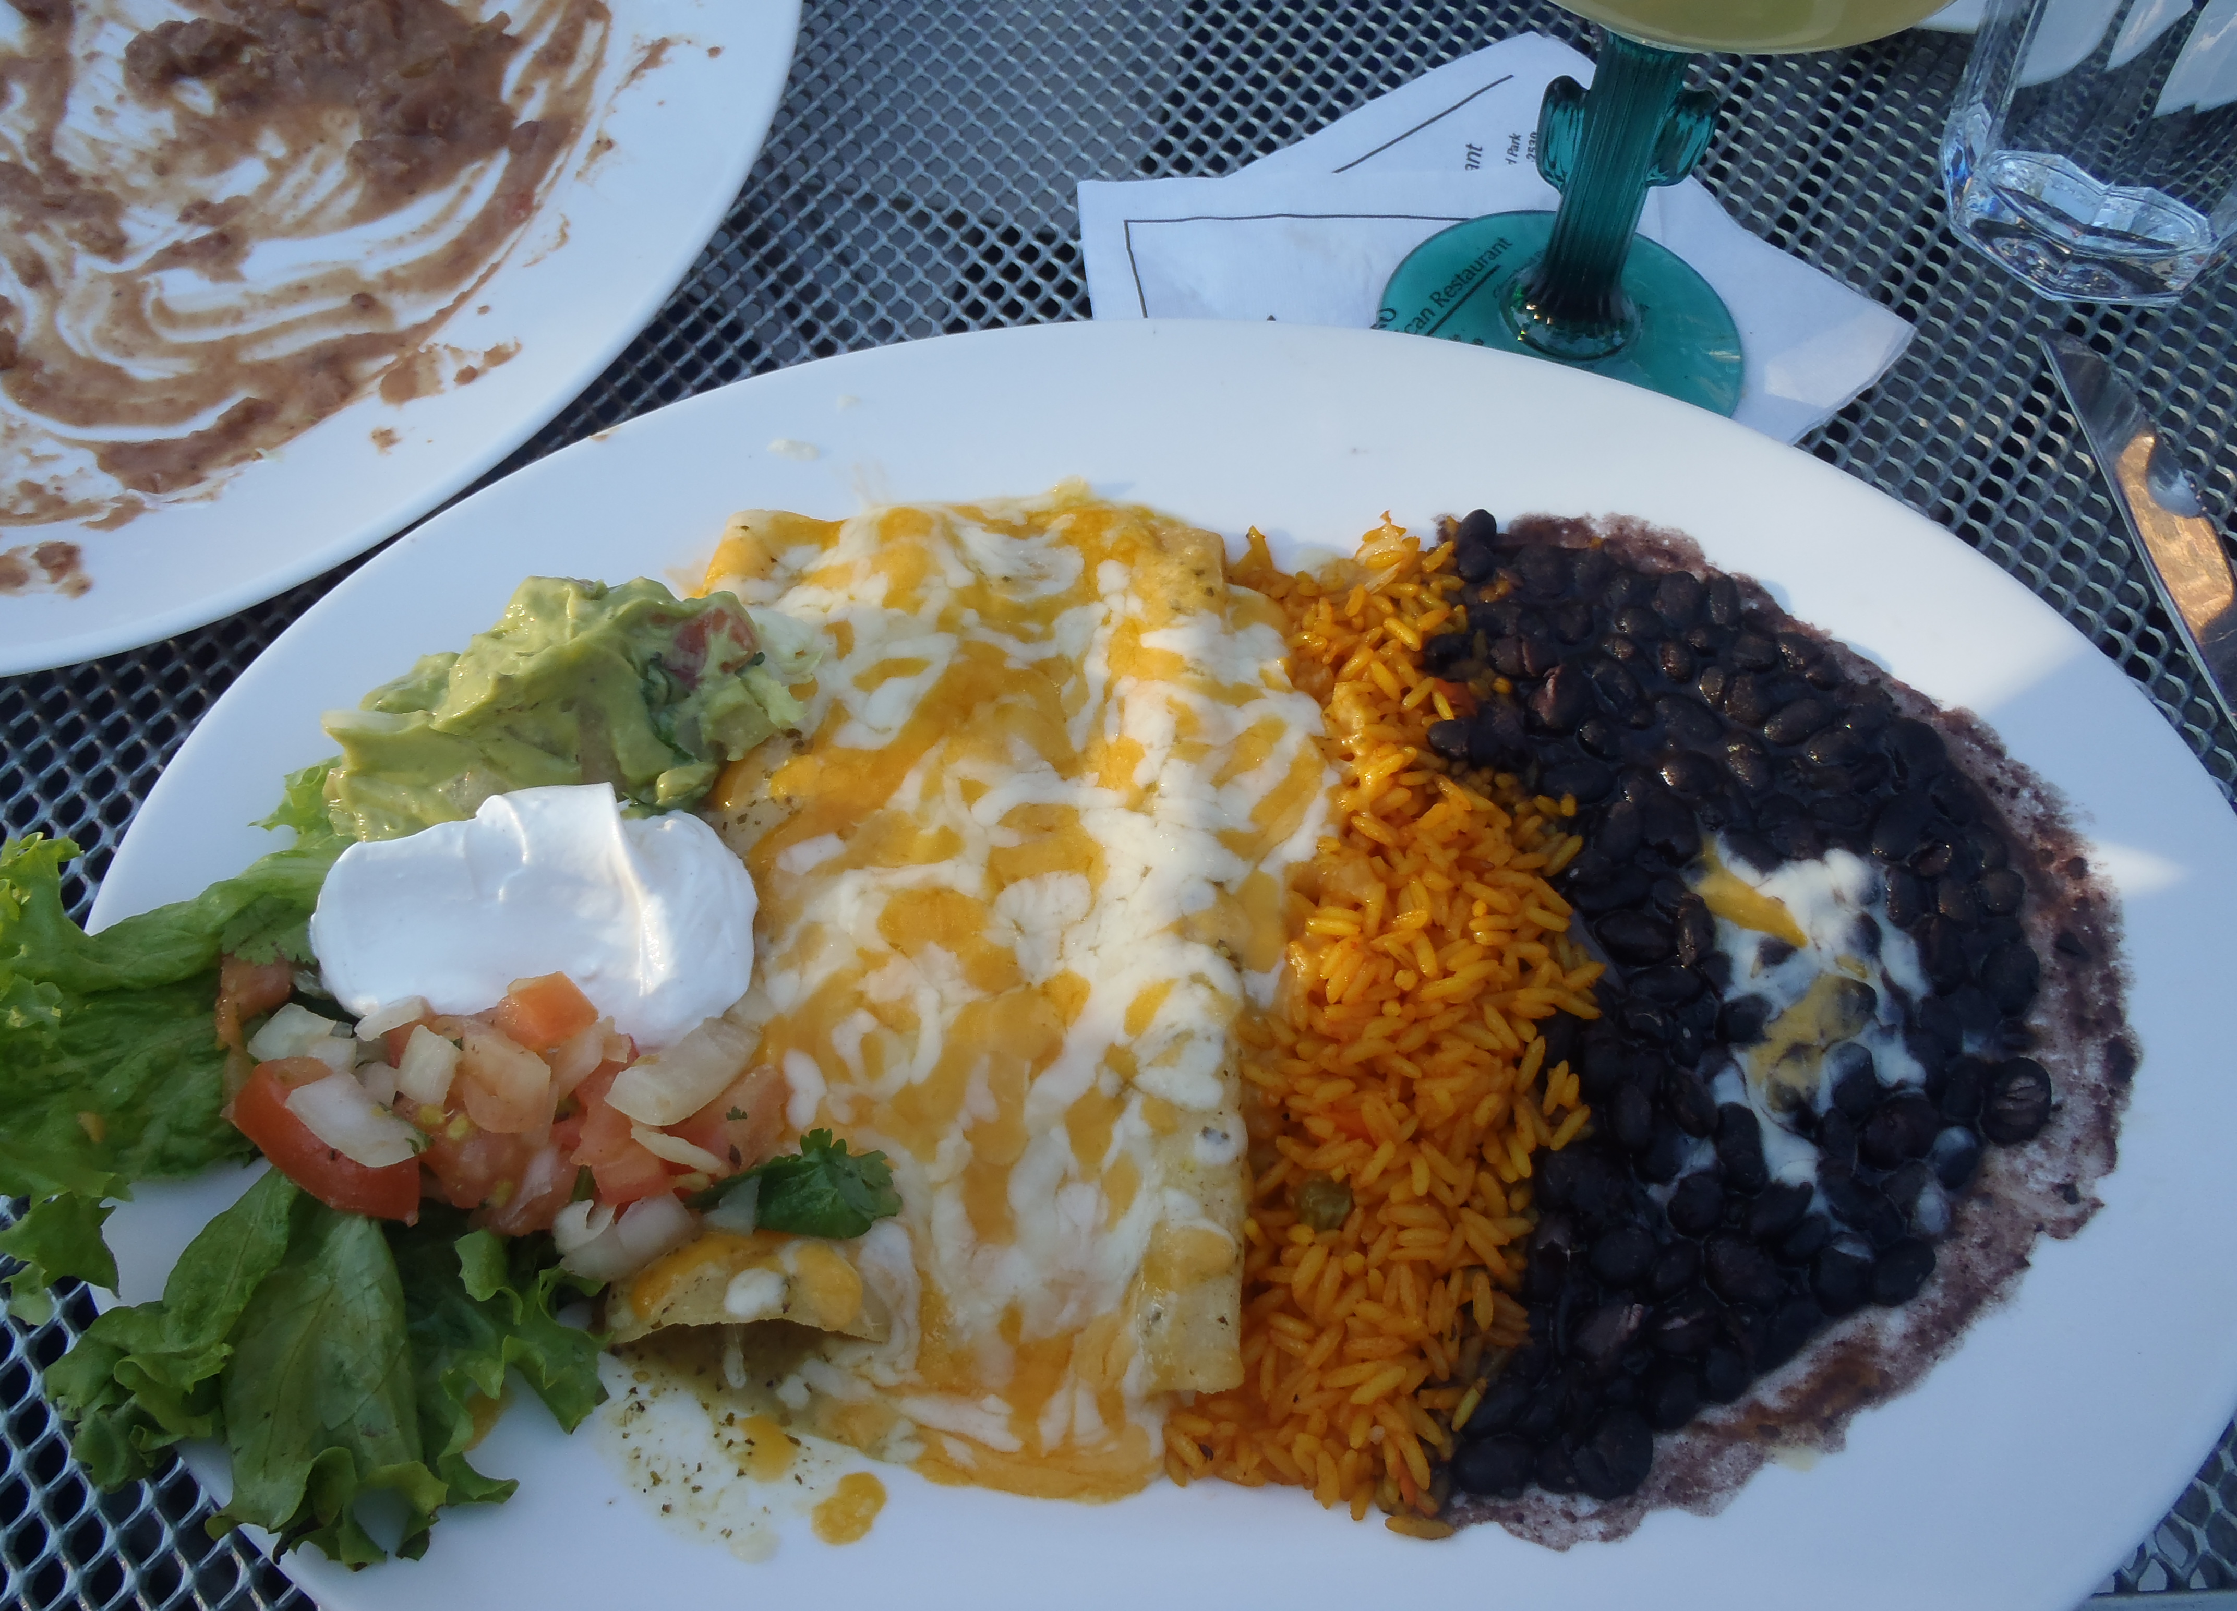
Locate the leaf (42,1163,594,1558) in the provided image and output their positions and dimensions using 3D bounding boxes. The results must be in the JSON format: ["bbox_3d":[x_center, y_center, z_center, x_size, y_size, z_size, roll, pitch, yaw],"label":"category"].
[{"bbox_3d":[-0.113,0.077,0.254,0.079,0.031,0.057,1,60,-1],"label":"leaf"}]

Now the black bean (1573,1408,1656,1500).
[{"bbox_3d":[0.072,0.094,0.263,0.011,0.009,0.014,37,66,18],"label":"black bean"}]

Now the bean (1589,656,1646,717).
[{"bbox_3d":[0.089,-0.021,0.324,0.008,0.007,0.013,-25,63,-15],"label":"bean"}]

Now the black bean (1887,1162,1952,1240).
[{"bbox_3d":[0.125,0.062,0.282,0.009,0.008,0.012,-5,61,-5],"label":"black bean"}]

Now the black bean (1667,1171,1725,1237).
[{"bbox_3d":[0.088,0.061,0.277,0.008,0.008,0.011,30,63,15],"label":"black bean"}]

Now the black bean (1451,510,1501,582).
[{"bbox_3d":[0.065,-0.047,0.330,0.008,0.007,0.015,14,61,6],"label":"black bean"}]

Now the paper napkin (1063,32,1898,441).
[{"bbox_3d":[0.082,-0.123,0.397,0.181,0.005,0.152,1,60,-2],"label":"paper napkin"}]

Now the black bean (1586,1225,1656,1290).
[{"bbox_3d":[0.076,0.068,0.273,0.011,0.007,0.009,-16,61,-10],"label":"black bean"}]

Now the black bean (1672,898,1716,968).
[{"bbox_3d":[0.095,0.021,0.298,0.007,0.008,0.013,3,60,1],"label":"black bean"}]

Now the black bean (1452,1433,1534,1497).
[{"bbox_3d":[0.055,0.097,0.265,0.012,0.007,0.008,-7,60,-5],"label":"black bean"}]

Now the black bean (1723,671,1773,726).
[{"bbox_3d":[0.111,-0.019,0.318,0.008,0.007,0.011,-4,60,-5],"label":"black bean"}]

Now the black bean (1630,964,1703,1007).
[{"bbox_3d":[0.087,0.029,0.288,0.012,0.006,0.007,-10,61,-8],"label":"black bean"}]

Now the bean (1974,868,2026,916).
[{"bbox_3d":[0.150,0.015,0.307,0.008,0.007,0.009,23,62,12],"label":"bean"}]

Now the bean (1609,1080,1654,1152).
[{"bbox_3d":[0.081,0.049,0.284,0.006,0.008,0.011,2,60,0],"label":"bean"}]

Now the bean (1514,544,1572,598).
[{"bbox_3d":[0.077,-0.043,0.330,0.010,0.007,0.010,0,60,-2],"label":"bean"}]

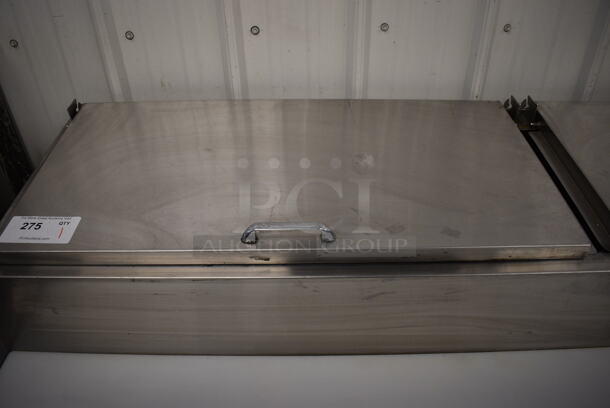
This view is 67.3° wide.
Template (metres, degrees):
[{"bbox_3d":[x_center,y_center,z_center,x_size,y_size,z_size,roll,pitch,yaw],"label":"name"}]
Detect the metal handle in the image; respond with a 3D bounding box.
[{"bbox_3d":[-0.021,0.036,0.573,0.120,0.025,0.014,-1,41,1],"label":"metal handle"}]

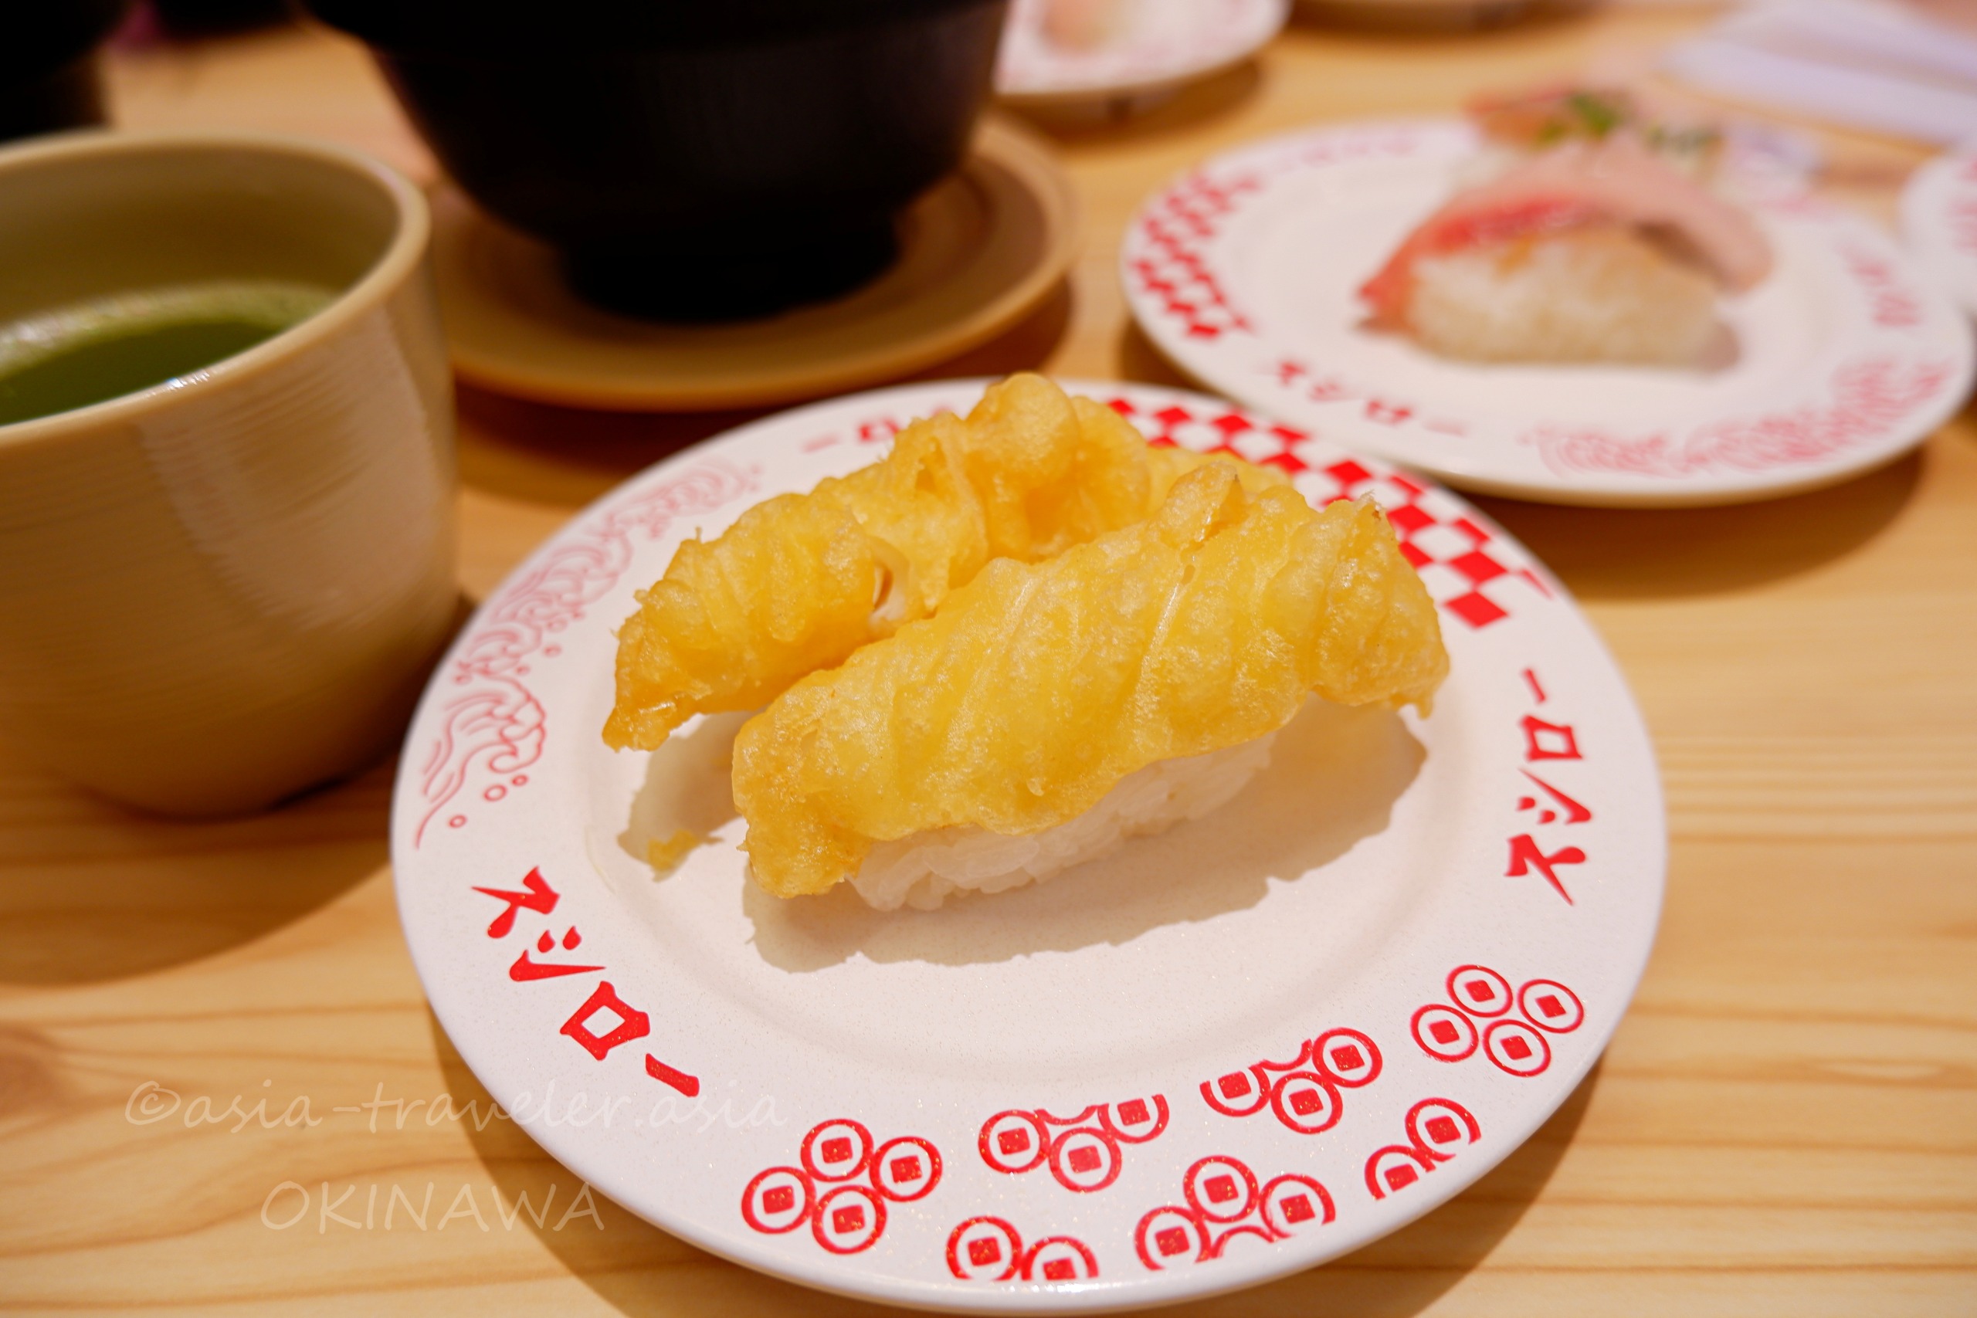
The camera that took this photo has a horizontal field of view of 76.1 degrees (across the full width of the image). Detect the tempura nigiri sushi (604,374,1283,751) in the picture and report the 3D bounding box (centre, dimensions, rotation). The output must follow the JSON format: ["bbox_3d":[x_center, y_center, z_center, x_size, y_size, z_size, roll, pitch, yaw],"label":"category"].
[{"bbox_3d":[-0.003,-0.012,0.162,0.090,0.035,0.033,-18,45,-16],"label":"tempura nigiri sushi"}]

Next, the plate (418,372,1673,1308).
[{"bbox_3d":[0.004,0.011,0.166,0.150,0.021,0.150,-1,43,1],"label":"plate"}]

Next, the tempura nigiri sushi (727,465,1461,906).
[{"bbox_3d":[0.013,0.003,0.146,0.088,0.034,0.034,-17,45,-16],"label":"tempura nigiri sushi"}]

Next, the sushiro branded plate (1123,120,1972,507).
[{"bbox_3d":[0.101,-0.066,0.247,0.150,0.021,0.150,-1,43,1],"label":"sushiro branded plate"}]

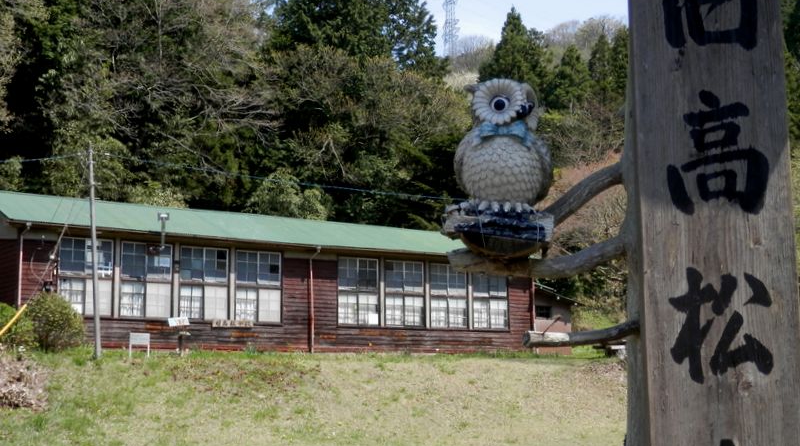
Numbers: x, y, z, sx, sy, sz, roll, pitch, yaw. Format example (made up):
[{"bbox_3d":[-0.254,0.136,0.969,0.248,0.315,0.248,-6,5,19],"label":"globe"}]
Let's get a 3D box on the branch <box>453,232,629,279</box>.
[{"bbox_3d":[0.455,0.108,3.750,0.589,0.147,0.120,0,-8,0],"label":"branch"}]

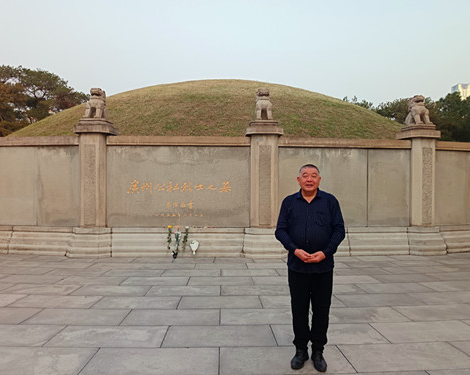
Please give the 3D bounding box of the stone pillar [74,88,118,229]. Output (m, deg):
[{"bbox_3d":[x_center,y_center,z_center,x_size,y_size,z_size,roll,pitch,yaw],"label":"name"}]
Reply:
[{"bbox_3d":[-2.948,-0.650,8.014,0.762,2.930,0.570,0,1,5],"label":"stone pillar"}]

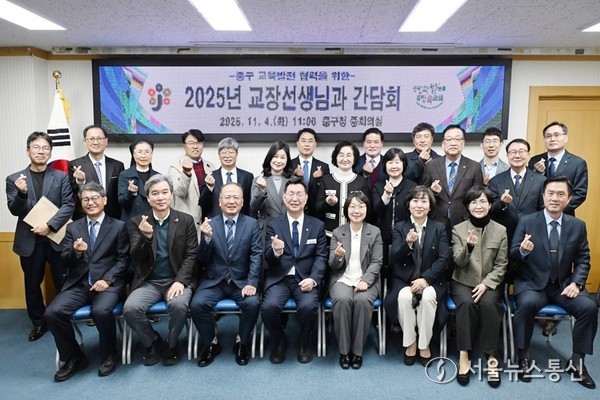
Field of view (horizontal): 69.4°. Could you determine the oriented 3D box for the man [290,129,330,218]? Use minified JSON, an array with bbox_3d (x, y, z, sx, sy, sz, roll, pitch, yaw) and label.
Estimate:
[{"bbox_3d":[0.089,0.207,4.089,0.540,1.745,0.400,0,5,0],"label":"man"}]

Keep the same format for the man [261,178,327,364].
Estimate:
[{"bbox_3d":[-0.051,0.511,3.374,0.512,1.349,0.630,0,6,-2],"label":"man"}]

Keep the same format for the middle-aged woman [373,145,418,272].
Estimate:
[{"bbox_3d":[0.814,0.350,3.715,0.443,1.606,0.355,1,6,9],"label":"middle-aged woman"}]

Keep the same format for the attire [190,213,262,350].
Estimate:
[{"bbox_3d":[-0.545,0.589,3.272,0.540,0.980,0.620,0,6,-4],"label":"attire"}]

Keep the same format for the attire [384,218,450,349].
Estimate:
[{"bbox_3d":[0.873,0.594,3.277,0.480,0.910,0.620,1,6,8],"label":"attire"}]

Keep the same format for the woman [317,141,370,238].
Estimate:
[{"bbox_3d":[0.385,0.299,3.868,0.500,1.650,0.360,0,6,3],"label":"woman"}]

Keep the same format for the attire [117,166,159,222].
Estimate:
[{"bbox_3d":[-1.440,-0.021,3.963,0.430,0.670,0.290,-1,7,-10],"label":"attire"}]

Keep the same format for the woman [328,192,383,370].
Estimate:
[{"bbox_3d":[0.410,0.569,3.271,0.440,1.230,0.660,0,6,2],"label":"woman"}]

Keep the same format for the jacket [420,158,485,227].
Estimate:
[{"bbox_3d":[1.335,-0.066,3.755,0.560,0.700,0.320,1,6,6],"label":"jacket"}]

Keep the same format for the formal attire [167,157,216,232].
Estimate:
[{"bbox_3d":[-0.962,0.068,3.915,0.492,0.906,0.355,-2,6,-20],"label":"formal attire"}]

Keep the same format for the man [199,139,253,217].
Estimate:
[{"bbox_3d":[-0.660,0.284,3.866,0.520,1.680,0.380,-1,6,-7],"label":"man"}]

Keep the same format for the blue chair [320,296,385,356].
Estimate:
[{"bbox_3d":[0.413,0.780,3.509,0.473,0.788,0.522,0,6,3],"label":"blue chair"}]

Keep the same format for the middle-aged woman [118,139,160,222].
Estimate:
[{"bbox_3d":[-1.393,0.325,3.821,0.453,1.635,0.355,-2,6,-16],"label":"middle-aged woman"}]

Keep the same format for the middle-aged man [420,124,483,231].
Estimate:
[{"bbox_3d":[1.350,0.248,3.822,0.560,1.760,0.380,1,6,14],"label":"middle-aged man"}]

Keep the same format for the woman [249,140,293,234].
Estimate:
[{"bbox_3d":[-0.243,0.326,3.762,0.443,1.645,0.355,-1,6,-8],"label":"woman"}]

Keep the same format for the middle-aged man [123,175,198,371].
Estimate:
[{"bbox_3d":[-1.018,0.483,3.184,0.540,1.310,0.680,-1,7,-12],"label":"middle-aged man"}]

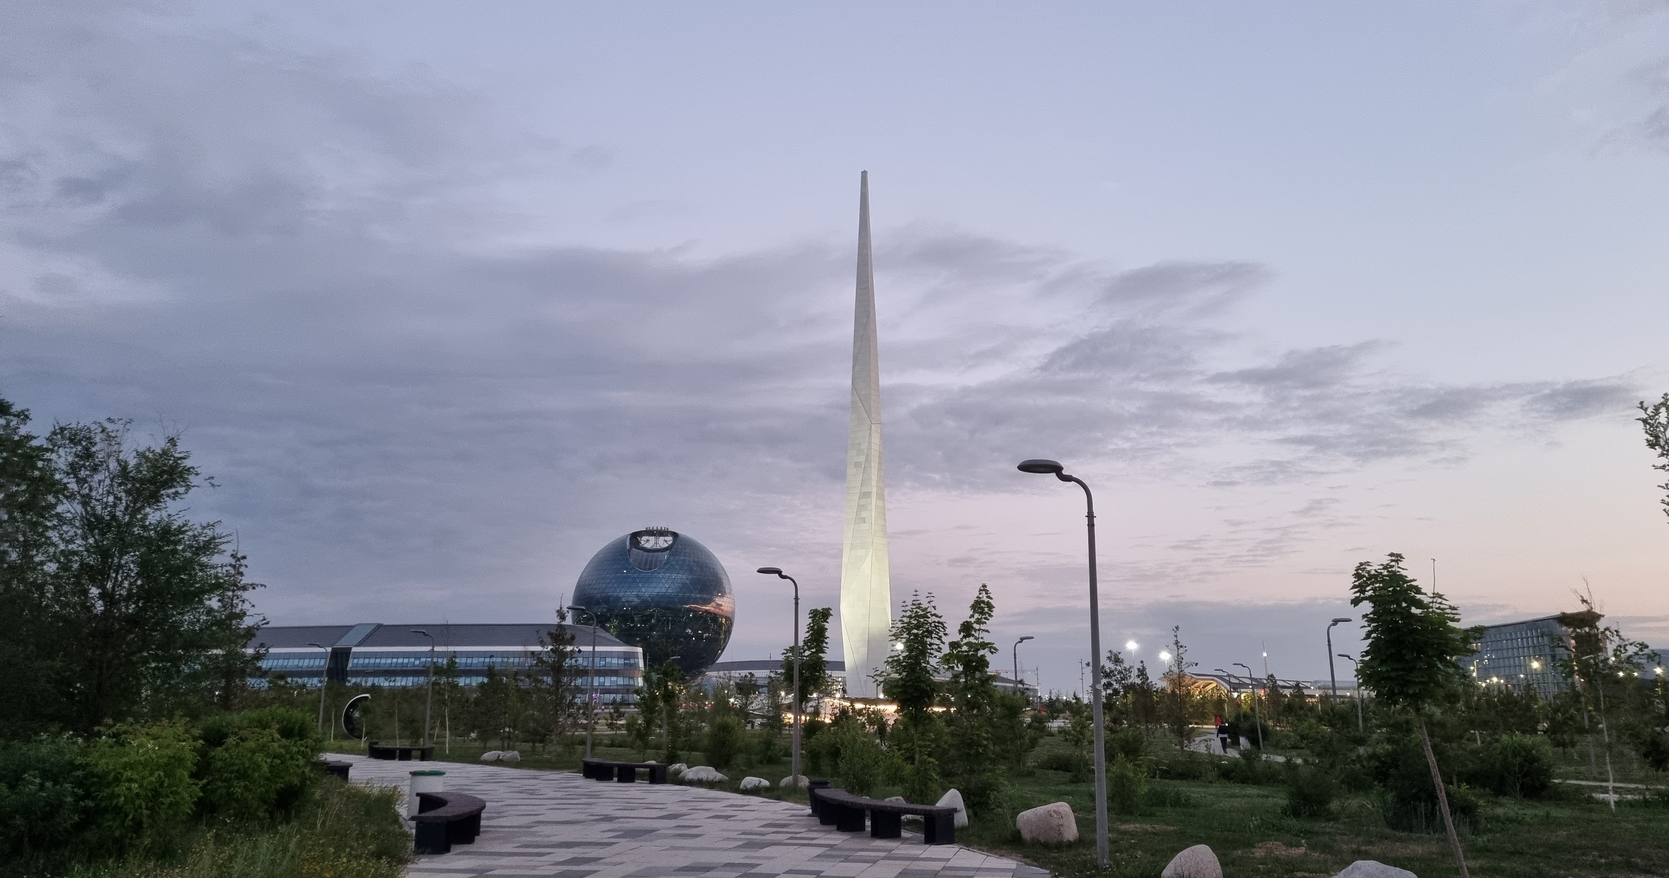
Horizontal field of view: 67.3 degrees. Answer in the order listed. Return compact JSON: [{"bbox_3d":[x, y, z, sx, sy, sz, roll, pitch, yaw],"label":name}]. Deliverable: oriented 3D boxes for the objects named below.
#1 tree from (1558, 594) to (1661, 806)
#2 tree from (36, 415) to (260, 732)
[{"bbox_3d":[14.042,4.744,22.746,1.819,3.794,1.720,-7,-14,30],"label":"tree"},{"bbox_3d":[-10.960,2.720,20.000,3.179,6.166,3.020,7,-14,-28],"label":"tree"}]

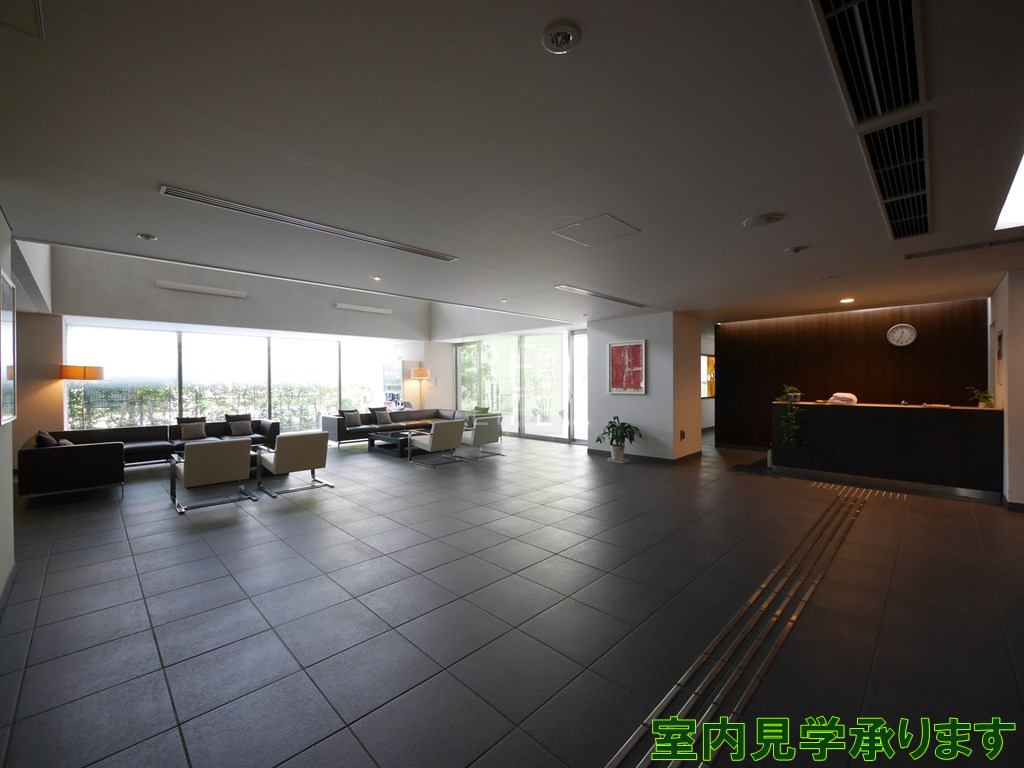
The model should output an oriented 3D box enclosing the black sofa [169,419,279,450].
[{"bbox_3d":[-4.944,1.010,7.140,0.840,0.660,1.470,-1,0,45],"label":"black sofa"}]

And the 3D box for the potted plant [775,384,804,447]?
[{"bbox_3d":[3.830,0.431,5.714,0.310,0.850,0.380,-1,0,45],"label":"potted plant"}]

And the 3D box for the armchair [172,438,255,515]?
[{"bbox_3d":[-3.388,0.965,4.720,0.760,0.705,0.680,-1,0,45],"label":"armchair"}]

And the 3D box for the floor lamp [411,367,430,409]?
[{"bbox_3d":[-2.347,0.470,10.615,0.480,1.740,0.480,-1,0,45],"label":"floor lamp"}]

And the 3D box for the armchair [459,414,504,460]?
[{"bbox_3d":[-0.603,0.959,7.606,0.750,0.710,0.680,-1,0,45],"label":"armchair"}]

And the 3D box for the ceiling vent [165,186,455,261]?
[{"bbox_3d":[-1.341,-1.186,3.258,0.160,0.035,2.155,-1,0,45],"label":"ceiling vent"}]

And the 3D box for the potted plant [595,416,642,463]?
[{"bbox_3d":[1.812,0.915,7.006,0.680,0.760,0.680,0,0,0],"label":"potted plant"}]

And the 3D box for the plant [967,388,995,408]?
[{"bbox_3d":[5.134,0.149,4.540,0.200,0.245,0.200,-1,0,45],"label":"plant"}]

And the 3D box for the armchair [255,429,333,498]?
[{"bbox_3d":[-2.781,0.964,5.322,0.750,0.705,0.680,-1,0,45],"label":"armchair"}]

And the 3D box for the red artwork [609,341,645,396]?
[{"bbox_3d":[2.007,-0.277,7.275,0.705,0.925,0.040,-1,0,45],"label":"red artwork"}]

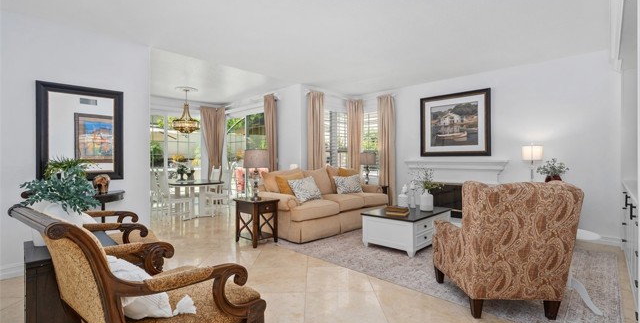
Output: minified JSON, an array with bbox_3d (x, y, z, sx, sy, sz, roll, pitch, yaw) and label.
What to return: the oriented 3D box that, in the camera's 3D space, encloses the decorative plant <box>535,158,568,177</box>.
[{"bbox_3d":[3.360,0.080,4.120,0.350,0.260,0.340,0,0,38],"label":"decorative plant"}]

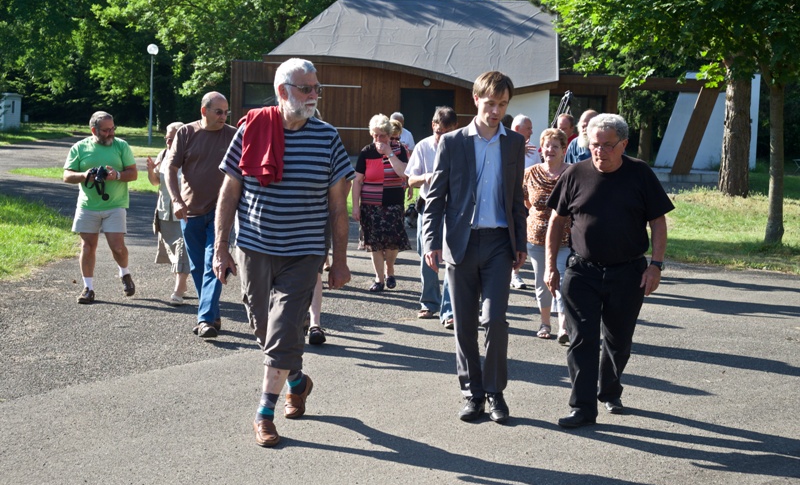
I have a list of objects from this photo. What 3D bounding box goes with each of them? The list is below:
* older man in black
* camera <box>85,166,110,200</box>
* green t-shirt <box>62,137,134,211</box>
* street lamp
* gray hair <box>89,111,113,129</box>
[{"bbox_3d":[1.110,0.116,6.900,0.660,1.640,0.620,3,6,15],"label":"older man in black"},{"bbox_3d":[-2.504,-0.489,10.850,0.200,0.270,0.150,0,6,-14],"label":"camera"},{"bbox_3d":[-2.540,-0.586,11.100,0.630,0.620,0.380,0,6,-16],"label":"green t-shirt"},{"bbox_3d":[-10.385,-6.241,55.000,0.500,4.250,0.500,2,5,0],"label":"street lamp"},{"bbox_3d":[-2.525,-1.037,11.050,0.210,0.160,0.190,7,8,45],"label":"gray hair"}]

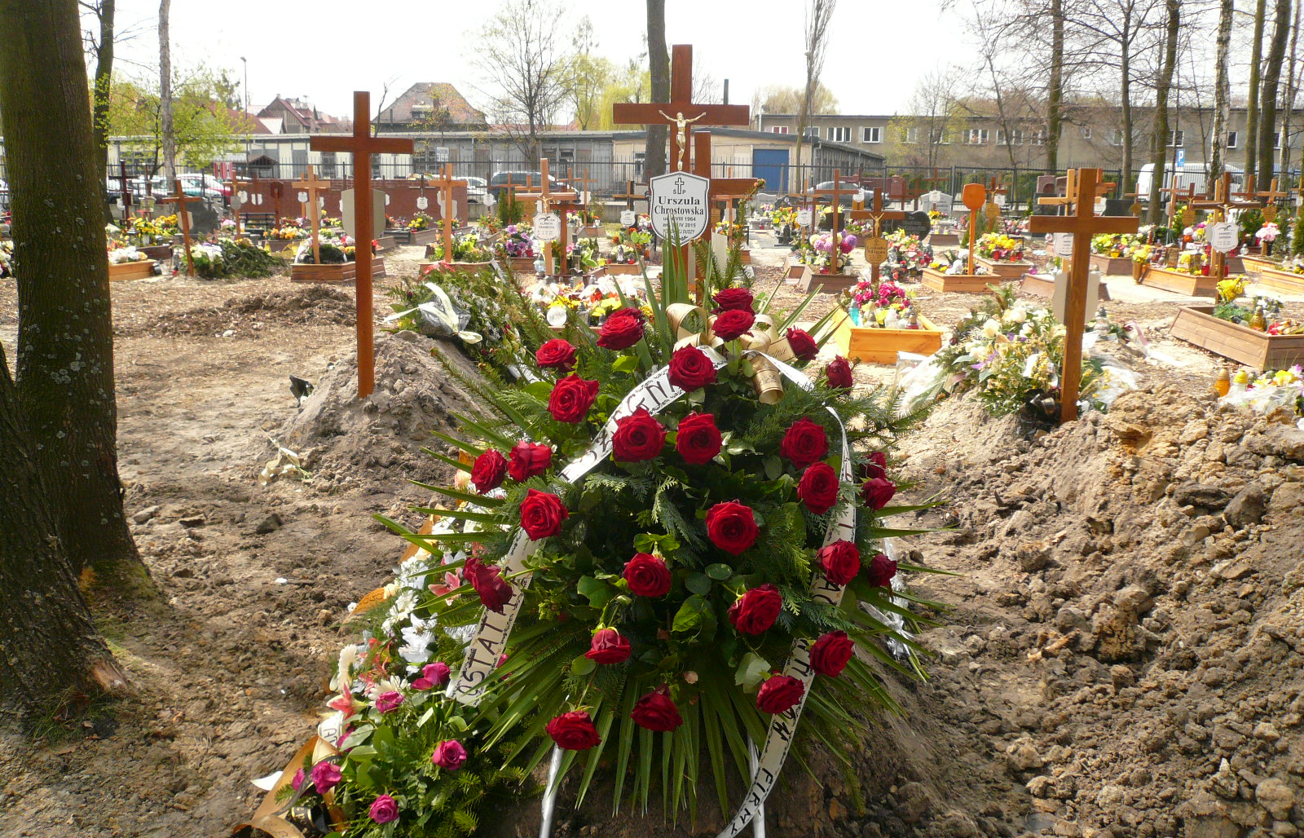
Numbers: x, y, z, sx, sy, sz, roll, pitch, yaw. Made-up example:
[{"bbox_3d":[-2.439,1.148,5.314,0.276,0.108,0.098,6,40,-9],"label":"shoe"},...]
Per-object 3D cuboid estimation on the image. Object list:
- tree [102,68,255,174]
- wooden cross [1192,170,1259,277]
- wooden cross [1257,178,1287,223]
[{"bbox_3d":[-16.267,-9.612,36.562,4.600,5.000,4.300,2,13,5],"label":"tree"},{"bbox_3d":[5.714,-1.716,10.617,0.680,1.480,0.070,2,13,5],"label":"wooden cross"},{"bbox_3d":[11.317,-3.685,19.358,0.550,1.400,0.070,2,13,5],"label":"wooden cross"}]

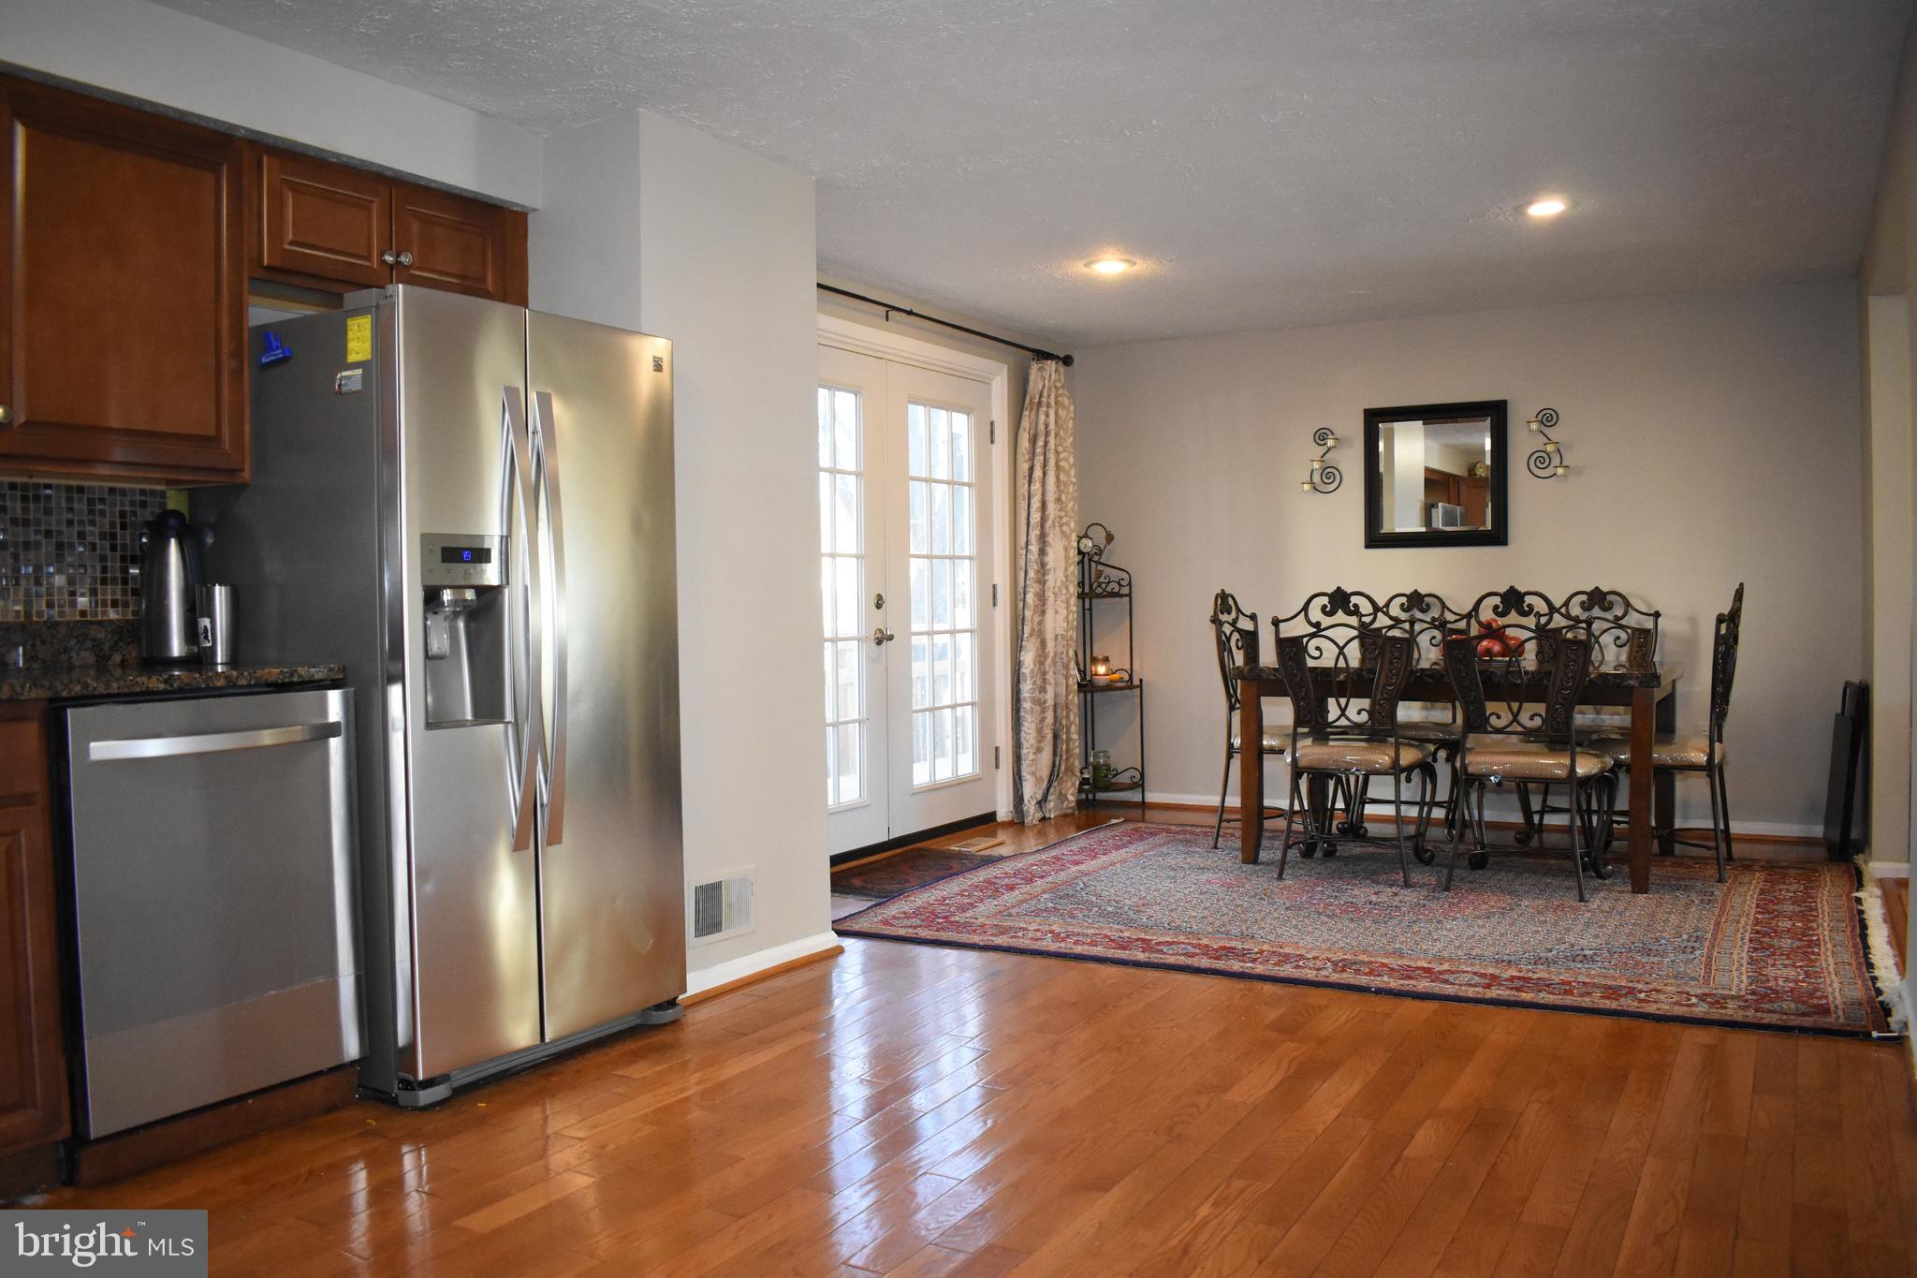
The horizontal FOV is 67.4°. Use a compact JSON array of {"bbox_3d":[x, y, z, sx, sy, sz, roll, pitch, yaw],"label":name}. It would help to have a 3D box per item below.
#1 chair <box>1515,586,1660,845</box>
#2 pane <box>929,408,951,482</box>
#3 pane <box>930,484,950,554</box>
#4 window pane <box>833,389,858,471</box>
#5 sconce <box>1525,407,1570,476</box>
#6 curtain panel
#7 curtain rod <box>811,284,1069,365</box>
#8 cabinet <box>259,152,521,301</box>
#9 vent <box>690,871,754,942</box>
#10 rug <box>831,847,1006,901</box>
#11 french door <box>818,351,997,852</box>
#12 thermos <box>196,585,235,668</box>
[{"bbox_3d":[2.669,0.327,6.067,0.507,1.089,0.490,0,2,31],"label":"chair"},{"bbox_3d":[-0.083,-0.868,6.407,0.020,0.320,0.165,0,2,31],"label":"pane"},{"bbox_3d":[-0.080,-0.534,6.415,0.020,0.305,0.160,0,2,31],"label":"pane"},{"bbox_3d":[-0.459,-0.855,5.880,0.020,0.325,0.181,0,2,31],"label":"window pane"},{"bbox_3d":[2.566,-0.854,6.258,0.195,0.318,0.100,0,2,31],"label":"sconce"},{"bbox_3d":[0.450,-0.253,7.116,0.160,2.250,0.610,0,2,31],"label":"curtain panel"},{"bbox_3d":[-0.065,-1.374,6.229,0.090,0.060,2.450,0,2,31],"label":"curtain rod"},{"bbox_3d":[-1.502,-0.977,3.616,0.340,0.335,0.820,0,2,31],"label":"cabinet"},{"bbox_3d":[-0.660,0.753,4.065,0.020,0.200,0.286,0,2,31],"label":"vent"},{"bbox_3d":[-0.186,0.916,5.613,0.560,0.012,0.950,0,2,31],"label":"rug"},{"bbox_3d":[-0.329,-0.167,6.097,0.070,2.034,1.864,0,2,31],"label":"french door"},{"bbox_3d":[-1.470,-0.025,2.833,0.078,0.165,0.078,0,2,31],"label":"thermos"}]

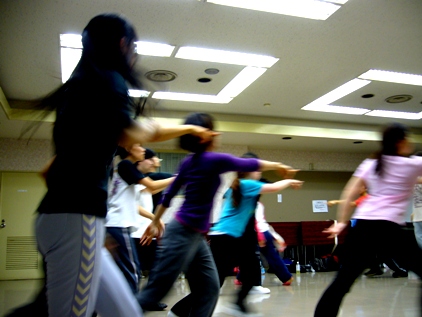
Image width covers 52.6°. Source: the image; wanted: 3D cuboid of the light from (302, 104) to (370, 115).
[{"bbox_3d":[2.216,-0.875,7.490,1.250,0.070,0.290,2,-11,-18],"label":"light"}]

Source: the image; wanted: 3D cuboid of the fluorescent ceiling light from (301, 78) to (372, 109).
[{"bbox_3d":[1.967,-1.014,6.698,0.290,0.070,1.380,2,-11,-18],"label":"fluorescent ceiling light"}]

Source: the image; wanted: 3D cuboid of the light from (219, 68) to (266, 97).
[{"bbox_3d":[0.420,-1.088,6.087,0.290,0.070,1.220,2,-11,-18],"label":"light"}]

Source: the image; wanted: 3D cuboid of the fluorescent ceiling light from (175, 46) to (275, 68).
[{"bbox_3d":[0.200,-1.244,5.206,1.250,0.070,0.290,2,-11,-18],"label":"fluorescent ceiling light"}]

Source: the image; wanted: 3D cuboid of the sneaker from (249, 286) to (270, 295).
[{"bbox_3d":[0.563,1.546,5.011,0.262,0.095,0.100,-2,-10,4],"label":"sneaker"}]

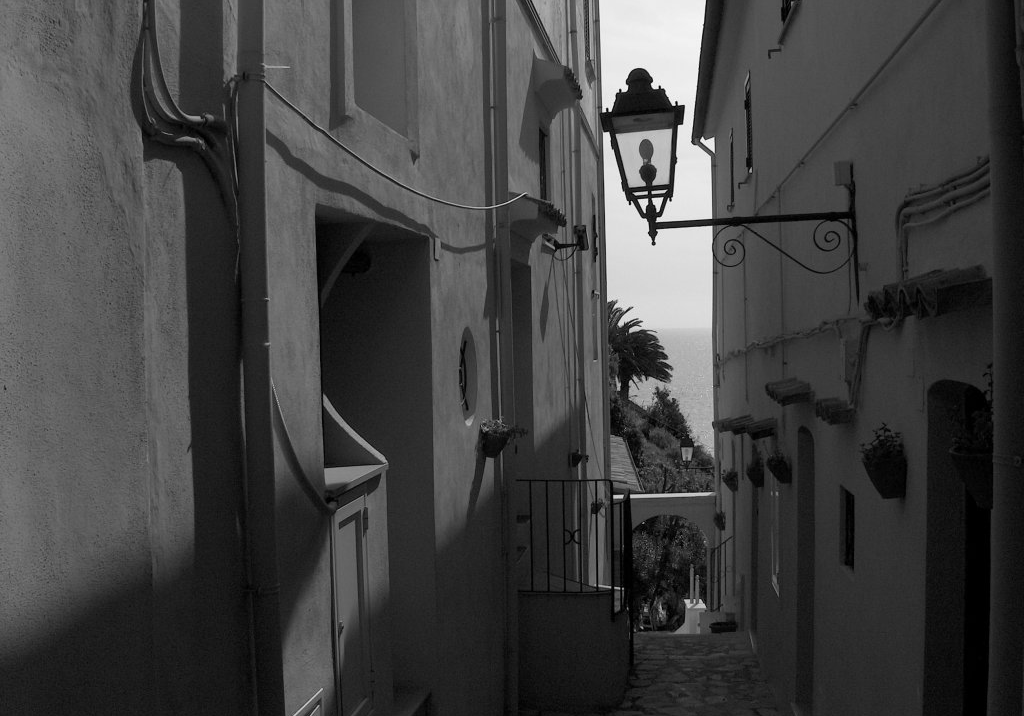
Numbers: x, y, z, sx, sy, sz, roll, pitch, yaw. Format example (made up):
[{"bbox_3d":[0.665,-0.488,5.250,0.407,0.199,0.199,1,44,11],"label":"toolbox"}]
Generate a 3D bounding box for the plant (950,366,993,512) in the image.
[{"bbox_3d":[1.357,0.230,3.160,0.200,0.410,0.220,0,2,9],"label":"plant"}]

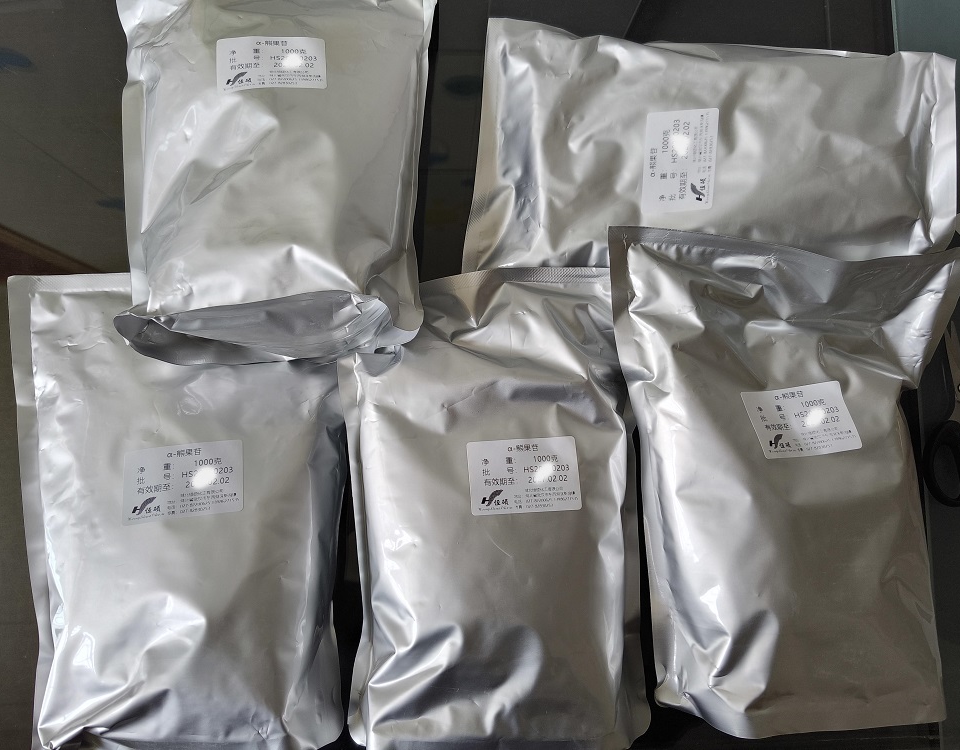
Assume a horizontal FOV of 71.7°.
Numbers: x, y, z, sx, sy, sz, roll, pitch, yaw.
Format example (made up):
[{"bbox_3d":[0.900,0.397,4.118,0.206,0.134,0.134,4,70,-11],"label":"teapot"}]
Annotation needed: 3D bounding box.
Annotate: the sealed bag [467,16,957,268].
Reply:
[{"bbox_3d":[0.147,-0.124,0.415,0.300,0.055,0.180,3,88,0],"label":"sealed bag"}]

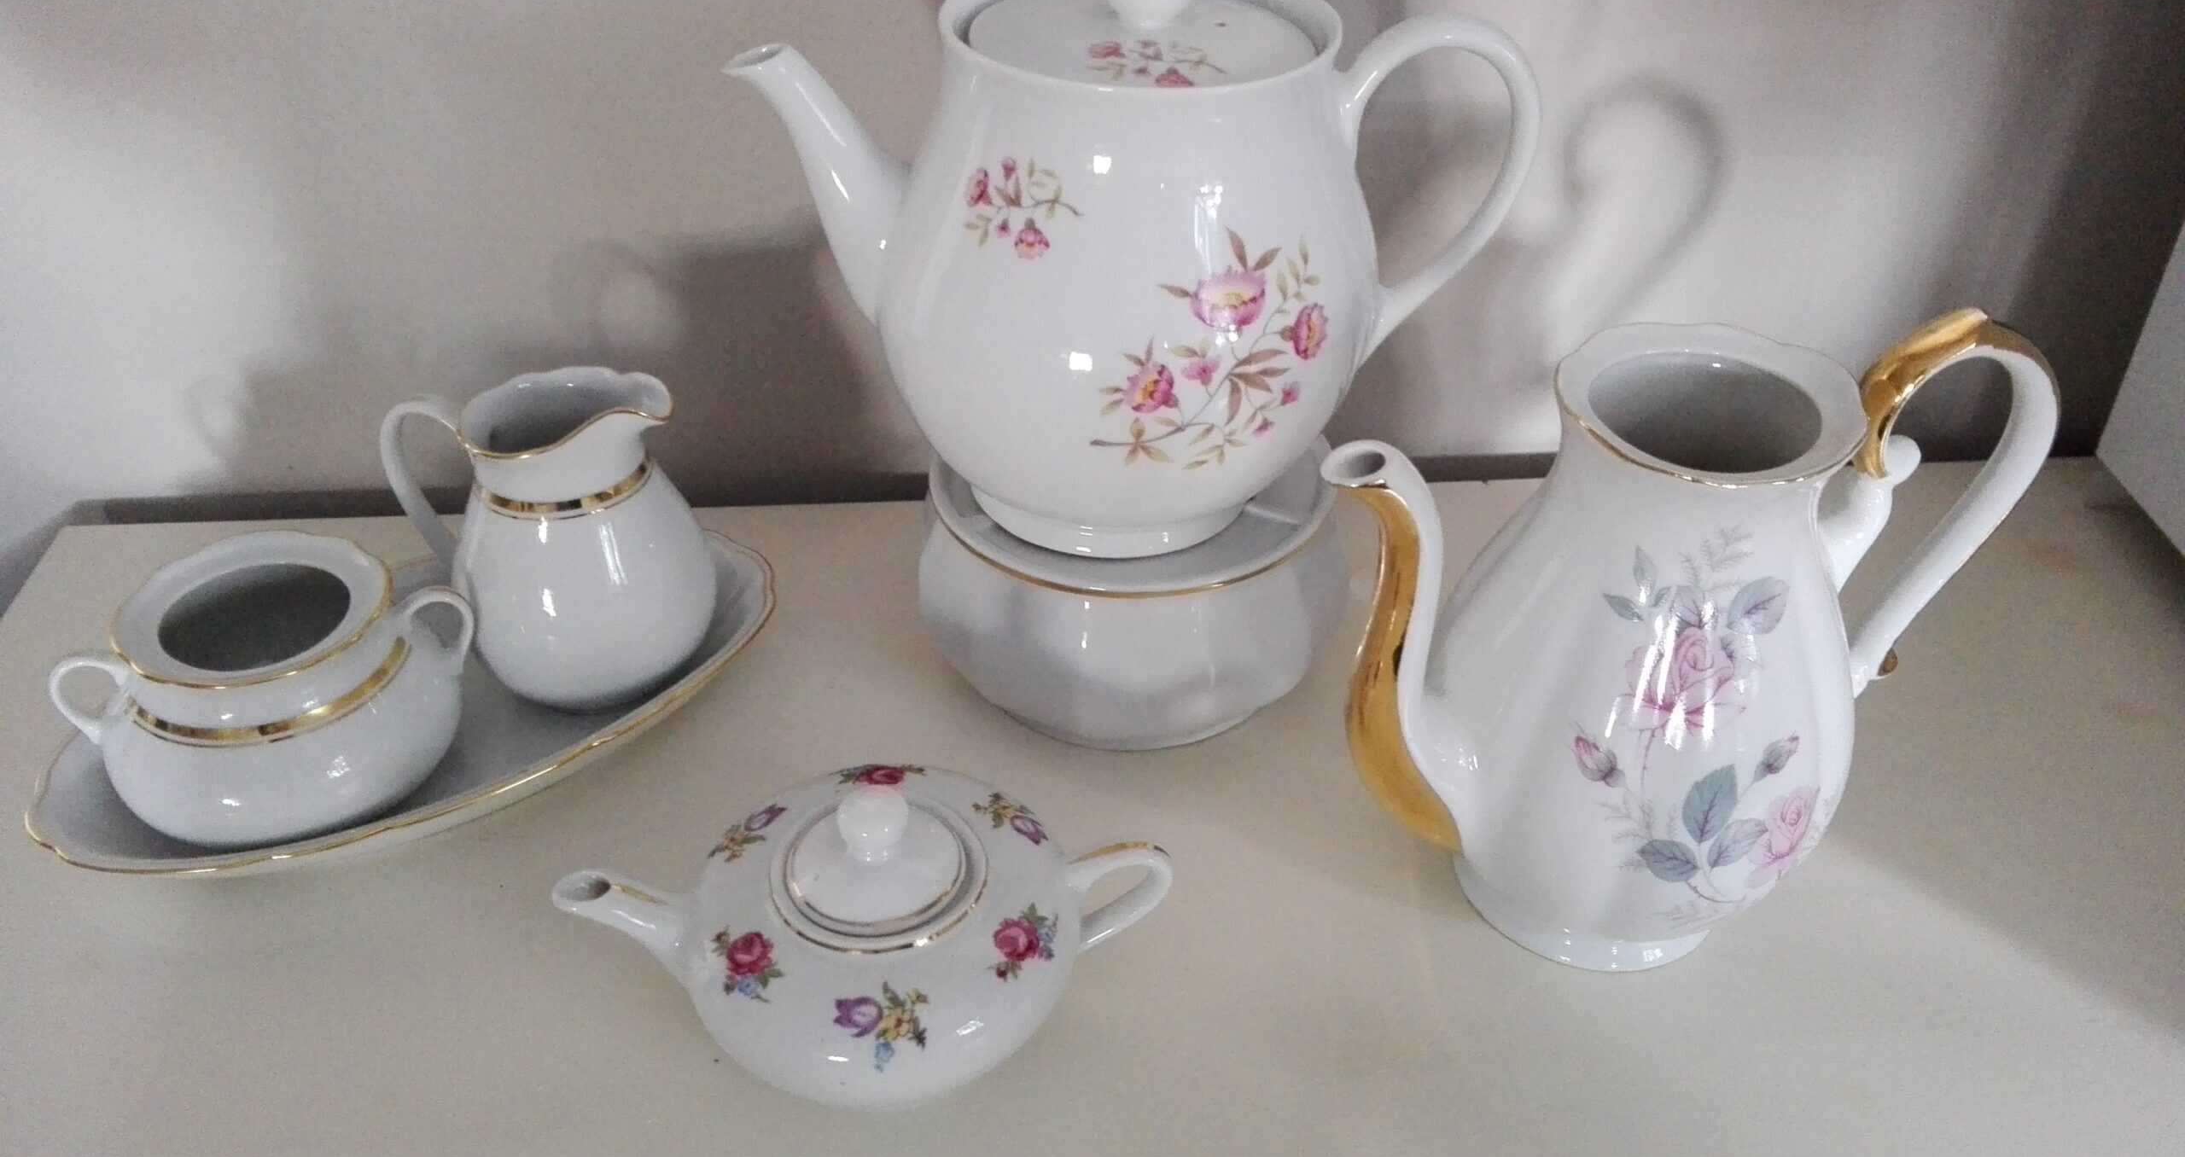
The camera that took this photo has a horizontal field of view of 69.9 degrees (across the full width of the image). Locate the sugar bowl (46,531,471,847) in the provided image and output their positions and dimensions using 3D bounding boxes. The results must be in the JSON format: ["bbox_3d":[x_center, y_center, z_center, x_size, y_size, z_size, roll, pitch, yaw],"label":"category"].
[{"bbox_3d":[-0.252,0.036,0.487,0.122,0.067,0.098,-10,38,-14],"label":"sugar bowl"}]

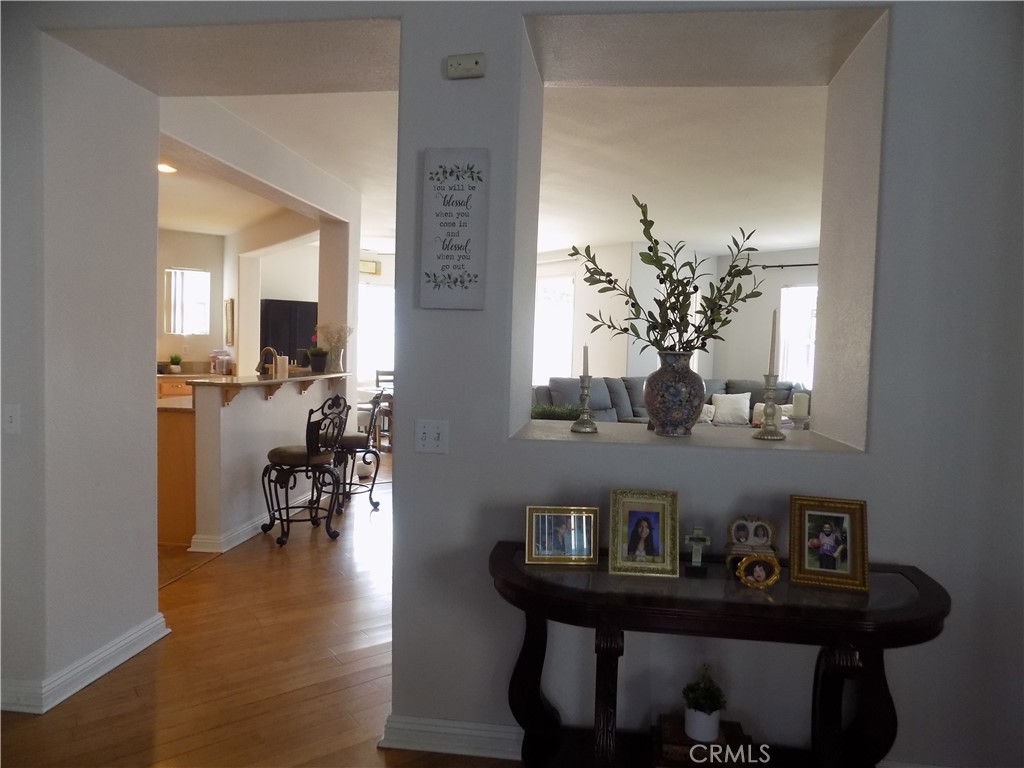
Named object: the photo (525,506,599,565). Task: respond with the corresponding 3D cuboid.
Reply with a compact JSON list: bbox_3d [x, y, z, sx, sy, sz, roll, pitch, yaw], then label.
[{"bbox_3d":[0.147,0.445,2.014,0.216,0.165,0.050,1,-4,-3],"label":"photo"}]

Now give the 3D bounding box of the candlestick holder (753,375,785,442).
[{"bbox_3d":[0.920,0.078,2.417,0.118,0.216,0.118,2,3,7],"label":"candlestick holder"}]

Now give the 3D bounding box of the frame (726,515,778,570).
[{"bbox_3d":[0.696,0.463,1.992,0.150,0.160,0.065,2,-2,6],"label":"frame"}]

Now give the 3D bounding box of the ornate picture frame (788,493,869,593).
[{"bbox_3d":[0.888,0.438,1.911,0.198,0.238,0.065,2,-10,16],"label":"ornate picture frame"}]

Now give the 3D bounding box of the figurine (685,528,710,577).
[{"bbox_3d":[0.522,0.473,1.925,0.069,0.138,0.040,2,3,8],"label":"figurine"}]

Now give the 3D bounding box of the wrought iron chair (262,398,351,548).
[{"bbox_3d":[-1.474,0.566,4.824,0.582,1.002,0.523,3,3,27],"label":"wrought iron chair"}]

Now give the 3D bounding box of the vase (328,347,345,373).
[{"bbox_3d":[-1.572,-0.213,6.075,0.146,0.232,0.146,2,3,7],"label":"vase"}]

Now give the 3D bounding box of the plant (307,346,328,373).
[{"bbox_3d":[-1.711,-0.222,5.994,0.185,0.230,0.185,2,3,8],"label":"plant"}]

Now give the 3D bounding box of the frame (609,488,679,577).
[{"bbox_3d":[0.375,0.422,1.946,0.191,0.238,0.049,2,-13,4],"label":"frame"}]

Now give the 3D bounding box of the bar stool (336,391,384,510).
[{"bbox_3d":[-1.397,0.527,5.757,0.582,0.992,0.523,1,3,-15],"label":"bar stool"}]

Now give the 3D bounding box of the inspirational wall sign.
[{"bbox_3d":[-0.184,-0.495,2.186,0.205,0.512,0.030,2,3,8],"label":"inspirational wall sign"}]

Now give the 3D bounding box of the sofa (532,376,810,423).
[{"bbox_3d":[2.219,0.498,8.204,3.000,0.980,2.400,4,4,38],"label":"sofa"}]

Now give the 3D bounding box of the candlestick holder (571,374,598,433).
[{"bbox_3d":[0.265,0.068,2.455,0.097,0.194,0.097,2,3,7],"label":"candlestick holder"}]

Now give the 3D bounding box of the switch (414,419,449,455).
[{"bbox_3d":[-0.263,0.172,2.215,0.114,0.115,0.012,2,3,7],"label":"switch"}]

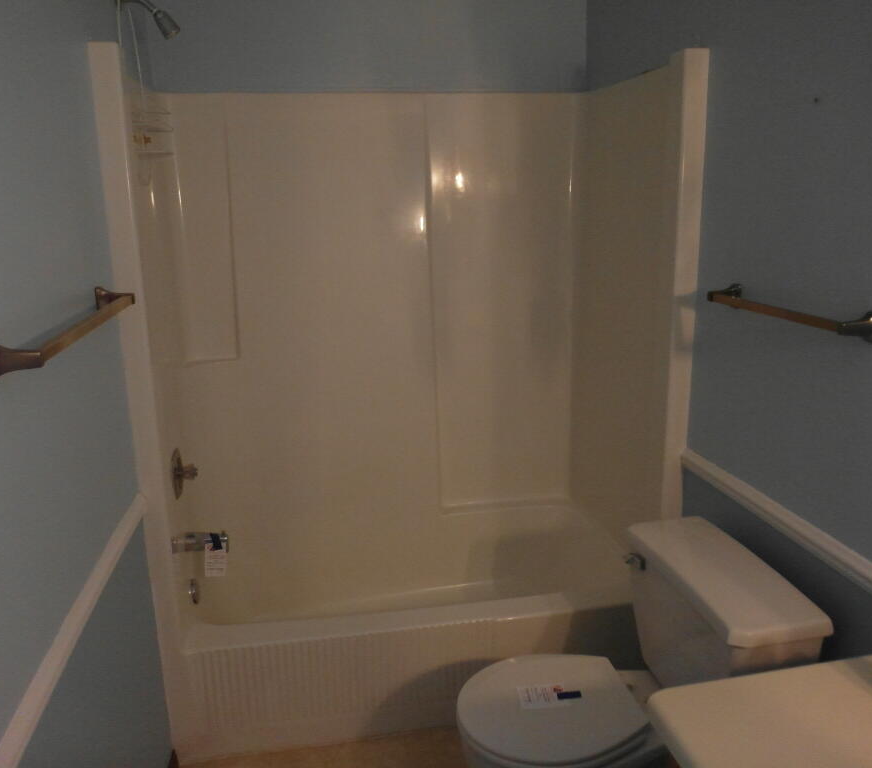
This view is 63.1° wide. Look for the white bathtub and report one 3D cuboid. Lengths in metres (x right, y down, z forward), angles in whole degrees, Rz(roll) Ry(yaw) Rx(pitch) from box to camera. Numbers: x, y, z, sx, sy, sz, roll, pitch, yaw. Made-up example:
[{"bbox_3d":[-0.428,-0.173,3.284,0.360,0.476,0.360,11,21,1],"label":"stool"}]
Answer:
[{"bbox_3d":[-0.068,0.785,2.486,1.484,0.385,0.780,-4,14,-10],"label":"white bathtub"}]

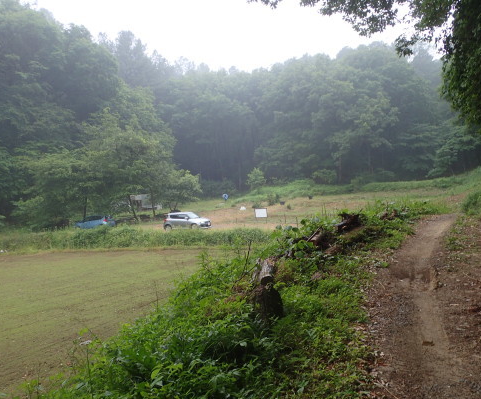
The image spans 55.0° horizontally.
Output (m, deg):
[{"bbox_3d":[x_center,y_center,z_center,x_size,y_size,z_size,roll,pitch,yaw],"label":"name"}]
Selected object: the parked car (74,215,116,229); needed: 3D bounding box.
[{"bbox_3d":[-14.480,2.422,46.000,4.050,1.480,1.700,-2,0,25],"label":"parked car"}]

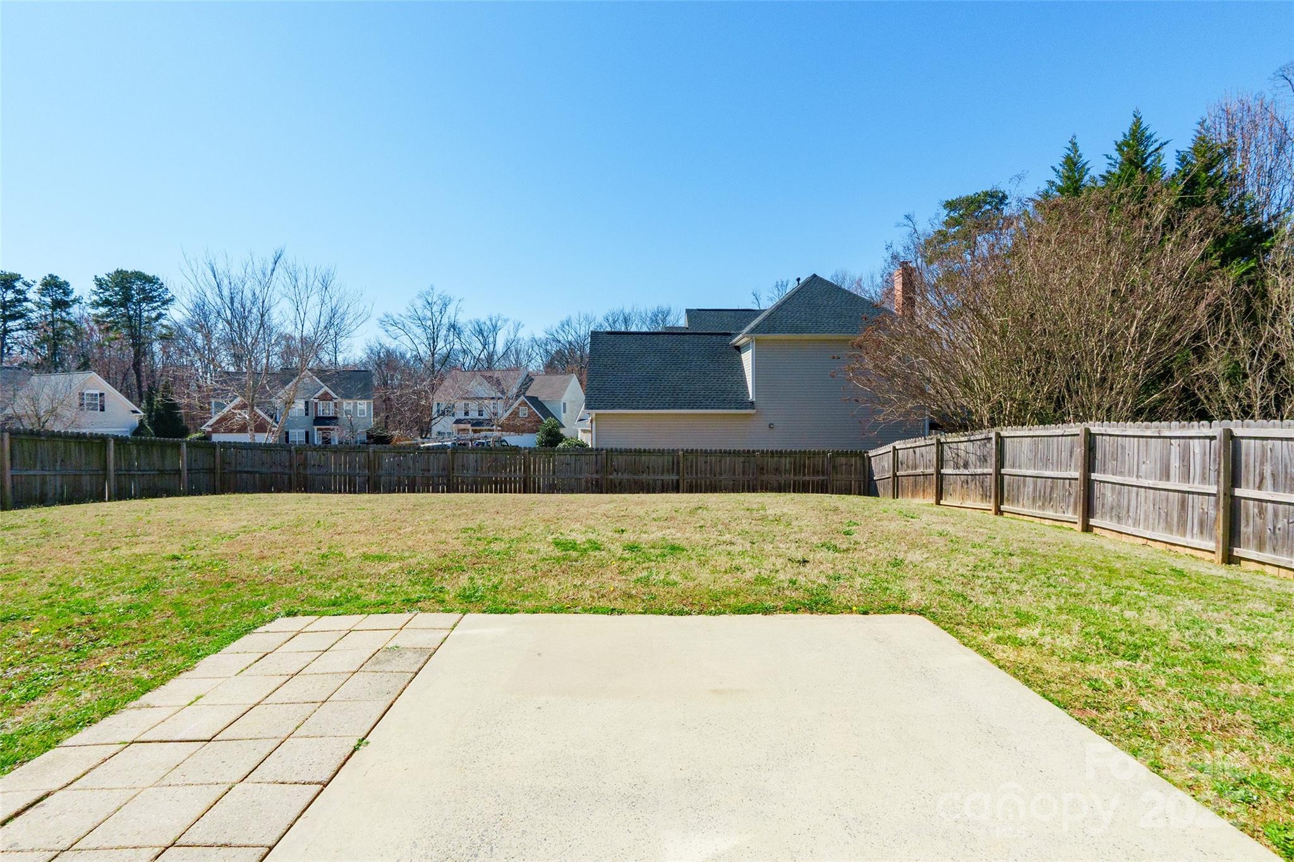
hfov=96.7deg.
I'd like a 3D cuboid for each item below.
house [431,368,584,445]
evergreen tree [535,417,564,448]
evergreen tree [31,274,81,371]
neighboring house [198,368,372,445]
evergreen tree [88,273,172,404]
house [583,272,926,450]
[{"bbox_3d":[-15.400,-2.300,64.000,15.200,9.400,10.800,0,1,14],"label":"house"},{"bbox_3d":[-6.800,0.690,40.000,2.050,3.350,2.050,0,1,-10],"label":"evergreen tree"},{"bbox_3d":[-68.900,-7.860,67.000,4.800,20.900,4.800,1,2,44],"label":"evergreen tree"},{"bbox_3d":[-37.200,-2.120,61.200,14.600,9.200,11.500,-1,1,-29],"label":"neighboring house"},{"bbox_3d":[-60.900,-8.280,68.000,7.400,21.700,7.400,-1,2,-42],"label":"evergreen tree"},{"bbox_3d":[3.760,-2.310,26.600,13.000,8.700,12.600,0,1,-3],"label":"house"}]

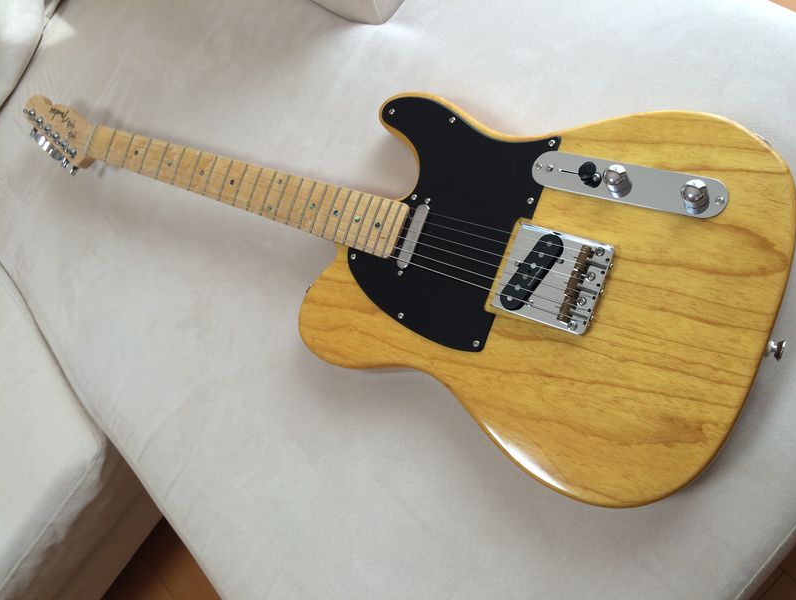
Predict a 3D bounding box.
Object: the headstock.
[{"bbox_3d":[-0.463,-0.227,0.924,0.165,0.034,0.092,20,90,27],"label":"headstock"}]

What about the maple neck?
[{"bbox_3d":[-0.198,-0.137,0.778,0.485,0.024,0.056,20,90,27],"label":"maple neck"}]

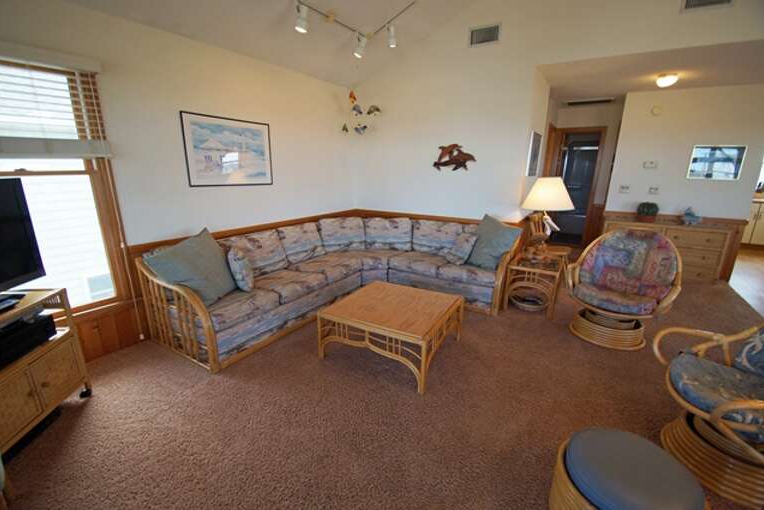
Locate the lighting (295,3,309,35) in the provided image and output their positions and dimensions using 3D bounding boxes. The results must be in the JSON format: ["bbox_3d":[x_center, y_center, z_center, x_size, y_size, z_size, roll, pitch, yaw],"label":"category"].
[{"bbox_3d":[-0.660,-1.945,2.628,0.082,0.199,0.082,10,18,30],"label":"lighting"}]

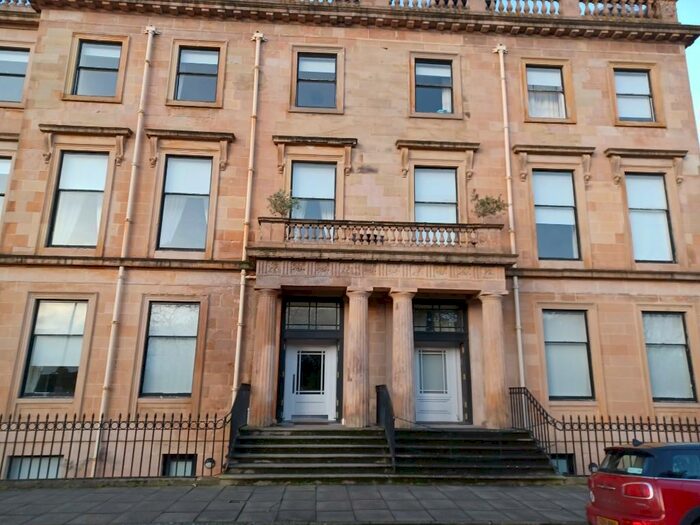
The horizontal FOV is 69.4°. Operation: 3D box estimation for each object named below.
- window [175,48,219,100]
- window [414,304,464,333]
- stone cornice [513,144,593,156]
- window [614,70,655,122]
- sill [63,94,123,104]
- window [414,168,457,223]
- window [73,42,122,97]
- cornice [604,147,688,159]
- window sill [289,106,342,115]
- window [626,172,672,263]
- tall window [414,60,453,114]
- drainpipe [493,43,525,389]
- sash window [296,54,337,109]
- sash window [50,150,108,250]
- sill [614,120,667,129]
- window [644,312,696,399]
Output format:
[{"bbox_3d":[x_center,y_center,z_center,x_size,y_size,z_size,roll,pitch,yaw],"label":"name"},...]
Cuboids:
[{"bbox_3d":[-4.762,-5.888,15.784,1.264,1.910,0.157,2,-14,-3],"label":"window"},{"bbox_3d":[2.569,1.653,14.903,1.615,0.895,0.099,2,-14,-3],"label":"window"},{"bbox_3d":[6.363,-3.470,15.839,2.623,0.178,0.330,2,-14,-4],"label":"stone cornice"},{"bbox_3d":[9.460,-5.531,16.880,1.290,1.934,0.160,2,-14,-4],"label":"window"},{"bbox_3d":[-7.721,-4.900,15.174,1.743,0.181,0.216,2,-14,-3],"label":"sill"},{"bbox_3d":[2.596,-1.521,15.060,1.316,2.828,0.200,1,-14,-4],"label":"window"},{"bbox_3d":[-7.808,-5.957,15.803,1.284,1.915,0.160,2,-14,-4],"label":"window"},{"bbox_3d":[9.344,-3.421,16.038,2.704,0.152,0.330,2,-14,-4],"label":"cornice"},{"bbox_3d":[-1.047,-4.681,15.843,1.693,0.142,0.240,2,-14,-4],"label":"window sill"},{"bbox_3d":[9.218,-1.386,15.498,1.302,2.870,0.200,1,-14,-4],"label":"window"},{"bbox_3d":[2.710,-5.670,16.437,1.212,1.961,0.160,2,-14,-4],"label":"tall window"},{"bbox_3d":[4.908,-1.330,15.277,0.340,12.102,0.240,2,-14,-4],"label":"drainpipe"},{"bbox_3d":[-1.056,-5.779,16.197,1.271,1.939,0.160,2,-14,-4],"label":"sash window"},{"bbox_3d":[-7.825,-1.863,14.582,1.359,2.897,0.157,2,-14,-3],"label":"sash window"},{"bbox_3d":[9.419,-4.471,16.503,1.757,0.240,0.220,2,-14,-4],"label":"sill"},{"bbox_3d":[9.187,2.672,14.500,1.316,2.520,0.200,1,-14,-4],"label":"window"}]

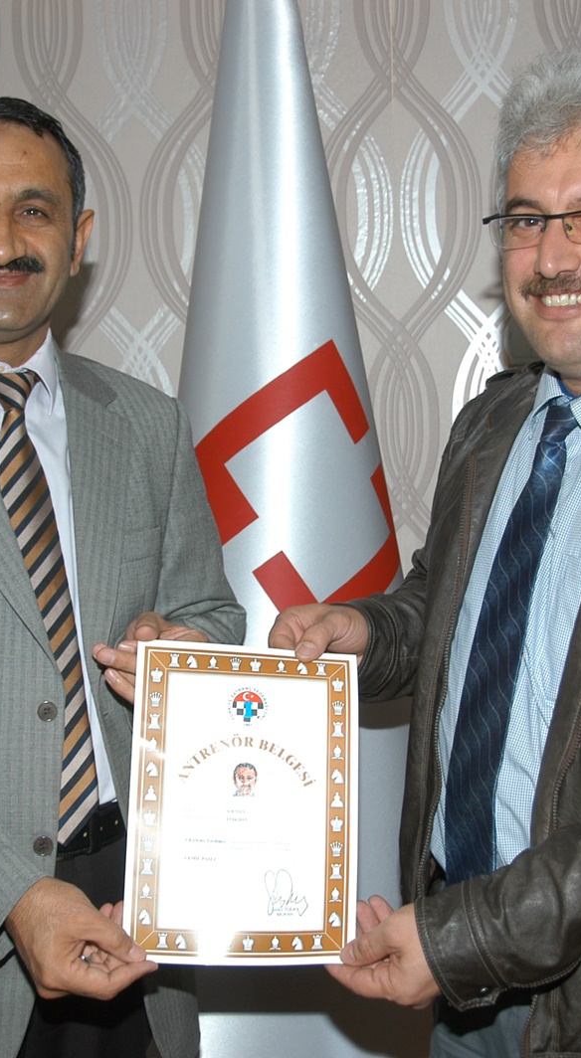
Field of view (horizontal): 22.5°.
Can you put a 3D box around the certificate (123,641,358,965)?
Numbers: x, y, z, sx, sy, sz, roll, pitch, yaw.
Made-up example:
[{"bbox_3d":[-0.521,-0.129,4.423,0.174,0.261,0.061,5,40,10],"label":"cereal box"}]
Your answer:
[{"bbox_3d":[-0.043,0.252,1.360,0.211,0.298,0.008,3,-19,-5],"label":"certificate"}]

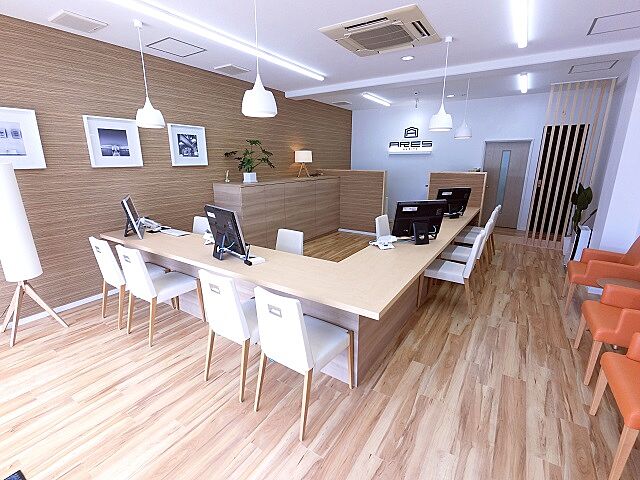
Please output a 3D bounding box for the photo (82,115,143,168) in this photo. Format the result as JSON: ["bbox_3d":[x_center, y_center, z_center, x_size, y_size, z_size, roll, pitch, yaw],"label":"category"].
[{"bbox_3d":[-2.313,-1.097,3.359,0.035,0.527,0.540,10,18,33],"label":"photo"}]

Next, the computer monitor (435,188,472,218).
[{"bbox_3d":[1.955,-0.540,4.312,0.573,0.404,0.200,-5,16,-17],"label":"computer monitor"}]

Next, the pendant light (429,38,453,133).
[{"bbox_3d":[1.327,-1.634,3.139,0.245,0.915,0.245,10,18,33],"label":"pendant light"}]

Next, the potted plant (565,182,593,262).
[{"bbox_3d":[3.831,-0.216,4.410,0.260,1.232,0.270,10,18,33],"label":"potted plant"}]

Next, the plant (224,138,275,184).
[{"bbox_3d":[-1.119,-1.275,4.725,0.780,0.700,0.660,-4,15,-12],"label":"plant"}]

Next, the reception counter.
[{"bbox_3d":[0.071,0.046,4.286,3.428,0.705,4.183,9,18,33],"label":"reception counter"}]

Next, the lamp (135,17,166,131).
[{"bbox_3d":[-1.705,-1.608,2.899,0.260,0.906,0.260,9,18,33],"label":"lamp"}]

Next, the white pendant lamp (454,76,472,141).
[{"bbox_3d":[2.175,-1.957,4.362,0.245,0.895,0.245,10,18,33],"label":"white pendant lamp"}]

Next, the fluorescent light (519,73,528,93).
[{"bbox_3d":[3.323,-2.529,4.819,0.110,0.075,1.250,10,18,33],"label":"fluorescent light"}]

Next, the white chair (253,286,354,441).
[{"bbox_3d":[-0.118,0.635,1.829,0.450,0.846,0.547,9,18,33],"label":"white chair"}]

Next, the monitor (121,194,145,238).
[{"bbox_3d":[-1.984,-0.218,3.139,0.190,0.420,0.470,-6,16,-19],"label":"monitor"}]

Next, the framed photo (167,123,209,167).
[{"bbox_3d":[-1.833,-1.329,4.175,0.030,0.539,0.563,9,18,33],"label":"framed photo"}]

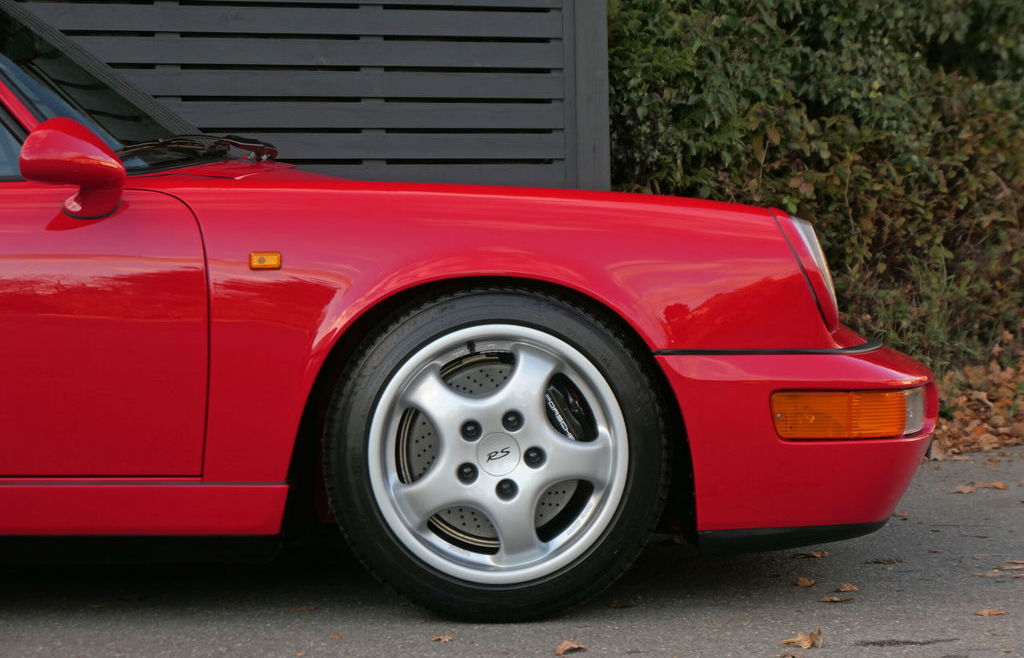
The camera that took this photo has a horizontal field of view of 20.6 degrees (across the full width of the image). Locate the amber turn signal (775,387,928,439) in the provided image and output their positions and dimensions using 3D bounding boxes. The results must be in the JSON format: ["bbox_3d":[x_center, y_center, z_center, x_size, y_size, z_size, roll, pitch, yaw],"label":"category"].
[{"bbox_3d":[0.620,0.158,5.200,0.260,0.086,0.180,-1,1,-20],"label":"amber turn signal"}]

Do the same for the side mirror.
[{"bbox_3d":[-0.795,-0.292,5.090,0.180,0.178,0.205,-1,1,0],"label":"side mirror"}]

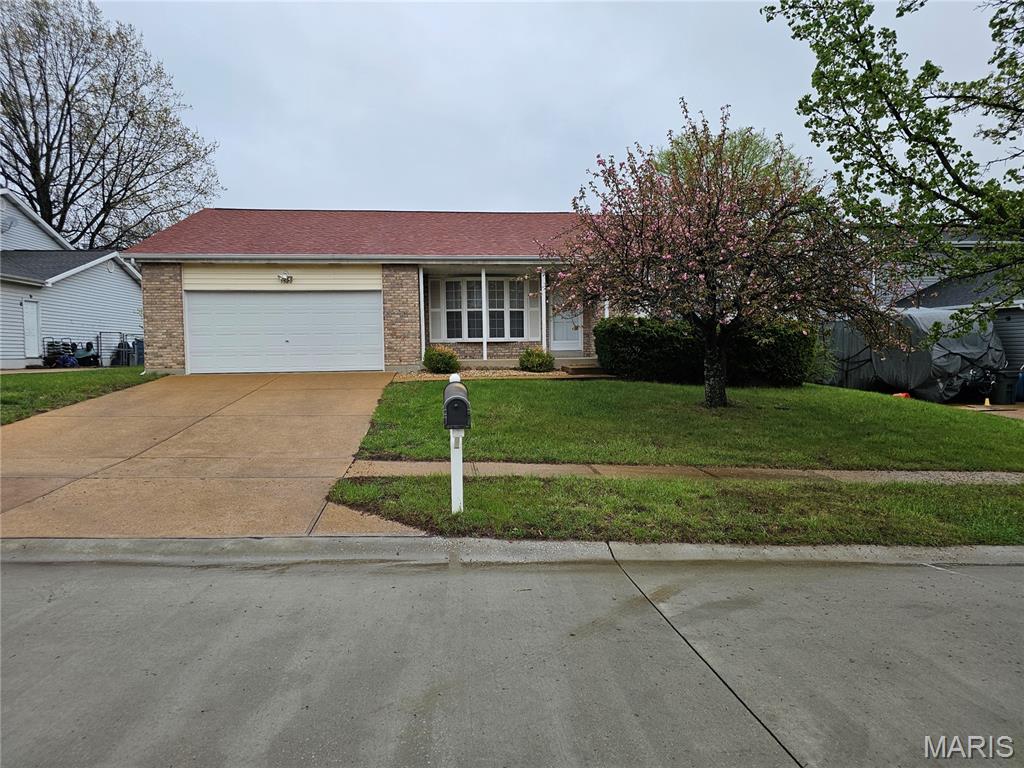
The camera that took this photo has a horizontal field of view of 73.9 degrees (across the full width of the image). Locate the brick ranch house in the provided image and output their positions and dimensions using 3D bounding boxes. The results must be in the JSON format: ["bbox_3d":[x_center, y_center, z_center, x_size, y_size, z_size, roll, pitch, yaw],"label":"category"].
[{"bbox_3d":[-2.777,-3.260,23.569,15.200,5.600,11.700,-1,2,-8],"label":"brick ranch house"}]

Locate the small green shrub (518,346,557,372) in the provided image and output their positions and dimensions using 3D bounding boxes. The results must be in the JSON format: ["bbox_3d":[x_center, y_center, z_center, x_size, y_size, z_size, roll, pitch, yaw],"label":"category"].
[{"bbox_3d":[0.667,-0.645,18.009,0.980,0.720,0.900,-1,2,-8],"label":"small green shrub"}]

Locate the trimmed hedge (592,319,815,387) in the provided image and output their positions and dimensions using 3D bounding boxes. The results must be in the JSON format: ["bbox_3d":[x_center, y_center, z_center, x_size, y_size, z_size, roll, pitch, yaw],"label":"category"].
[{"bbox_3d":[5.069,-0.805,18.070,5.600,1.720,1.500,-1,2,-8],"label":"trimmed hedge"}]

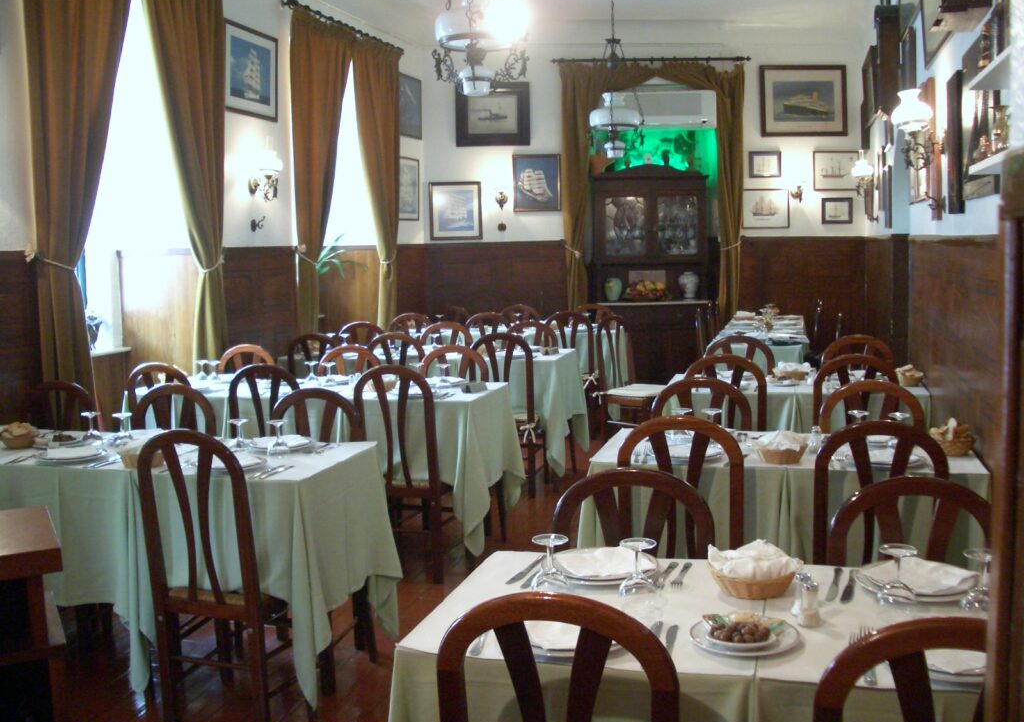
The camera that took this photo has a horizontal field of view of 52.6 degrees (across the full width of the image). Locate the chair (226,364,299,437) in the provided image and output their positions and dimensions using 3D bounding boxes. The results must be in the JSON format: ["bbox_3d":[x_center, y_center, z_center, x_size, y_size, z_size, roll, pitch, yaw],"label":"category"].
[{"bbox_3d":[-1.131,0.478,5.224,0.450,0.980,0.450,1,6,15],"label":"chair"}]

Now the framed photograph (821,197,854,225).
[{"bbox_3d":[2.921,-1.342,9.287,0.278,0.230,0.025,-1,7,-1],"label":"framed photograph"}]

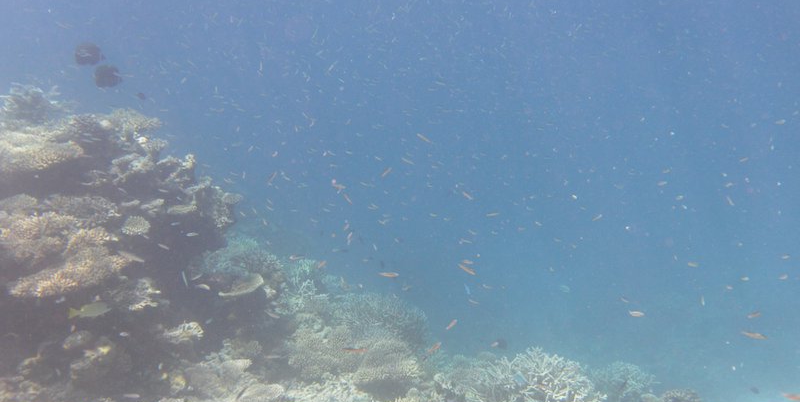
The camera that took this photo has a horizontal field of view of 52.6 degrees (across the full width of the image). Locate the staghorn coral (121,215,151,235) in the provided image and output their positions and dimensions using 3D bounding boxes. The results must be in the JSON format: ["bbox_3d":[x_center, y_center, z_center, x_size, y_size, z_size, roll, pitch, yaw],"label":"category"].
[{"bbox_3d":[-1.243,0.115,3.800,0.141,0.081,0.120,0,9,0],"label":"staghorn coral"}]

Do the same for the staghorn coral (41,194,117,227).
[{"bbox_3d":[-1.540,0.046,3.900,0.366,0.136,0.275,0,9,0],"label":"staghorn coral"}]

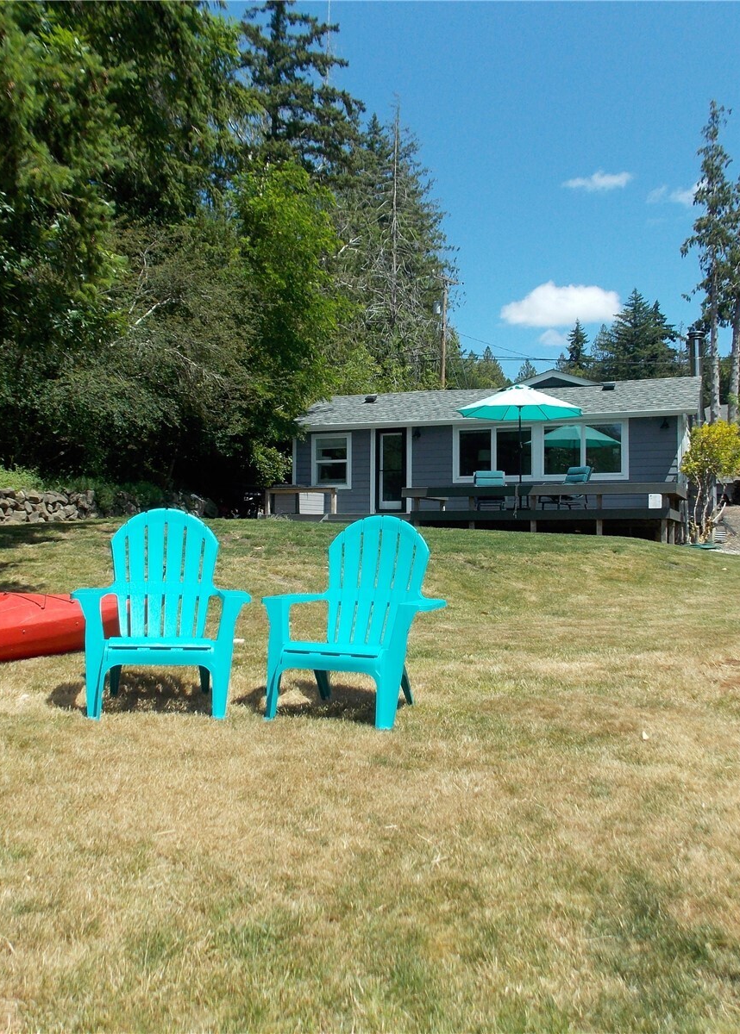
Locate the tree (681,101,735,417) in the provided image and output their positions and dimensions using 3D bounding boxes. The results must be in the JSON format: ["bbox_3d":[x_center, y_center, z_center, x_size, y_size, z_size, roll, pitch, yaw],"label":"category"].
[{"bbox_3d":[17.010,-10.707,46.000,2.900,20.394,2.900,0,-1,0],"label":"tree"}]

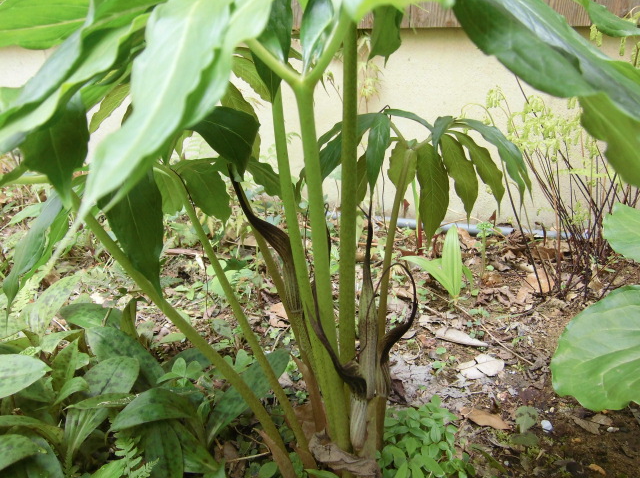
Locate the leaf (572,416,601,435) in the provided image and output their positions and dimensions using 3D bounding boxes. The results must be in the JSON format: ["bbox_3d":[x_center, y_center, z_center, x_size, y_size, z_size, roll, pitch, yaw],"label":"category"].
[{"bbox_3d":[0.309,0.216,0.557,0.016,0.010,0.036,-11,21,-29],"label":"leaf"}]

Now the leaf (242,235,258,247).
[{"bbox_3d":[-0.216,0.008,1.497,0.051,0.015,0.040,-7,19,-22],"label":"leaf"}]

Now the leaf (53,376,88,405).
[{"bbox_3d":[-0.345,0.210,0.665,0.052,0.018,0.028,-33,14,11],"label":"leaf"}]

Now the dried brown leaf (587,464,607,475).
[{"bbox_3d":[0.359,0.298,0.622,0.014,0.008,0.019,-17,24,-42],"label":"dried brown leaf"}]

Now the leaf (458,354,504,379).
[{"bbox_3d":[0.224,0.180,0.672,0.074,0.010,0.042,-6,19,-17],"label":"leaf"}]

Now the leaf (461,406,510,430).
[{"bbox_3d":[0.195,0.210,0.567,0.060,0.012,0.024,10,21,27],"label":"leaf"}]

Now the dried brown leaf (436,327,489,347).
[{"bbox_3d":[0.274,0.191,0.935,0.096,0.015,0.028,10,20,27],"label":"dried brown leaf"}]

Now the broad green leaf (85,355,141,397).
[{"bbox_3d":[-0.232,0.154,0.540,0.058,0.030,0.075,8,20,22],"label":"broad green leaf"}]

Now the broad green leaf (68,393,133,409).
[{"bbox_3d":[-0.231,0.171,0.505,0.070,0.015,0.028,-6,19,-17],"label":"broad green leaf"}]

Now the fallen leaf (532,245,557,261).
[{"bbox_3d":[0.490,0.032,1.050,0.056,0.028,0.035,0,19,0],"label":"fallen leaf"}]

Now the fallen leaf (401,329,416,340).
[{"bbox_3d":[0.176,0.190,0.954,0.043,0.010,0.020,-12,21,-32],"label":"fallen leaf"}]

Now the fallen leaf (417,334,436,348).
[{"bbox_3d":[0.164,0.156,0.738,0.034,0.008,0.025,13,23,35],"label":"fallen leaf"}]

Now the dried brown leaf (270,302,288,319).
[{"bbox_3d":[-0.090,0.156,1.048,0.045,0.012,0.038,14,23,37],"label":"dried brown leaf"}]

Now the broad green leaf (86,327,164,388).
[{"bbox_3d":[-0.238,0.144,0.585,0.145,0.040,0.062,13,23,35],"label":"broad green leaf"}]

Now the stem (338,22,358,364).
[{"bbox_3d":[0.028,0.013,0.490,0.017,0.430,0.017,0,13,0],"label":"stem"}]

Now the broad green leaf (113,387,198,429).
[{"bbox_3d":[-0.213,0.218,0.625,0.104,0.022,0.042,-14,20,-6],"label":"broad green leaf"}]

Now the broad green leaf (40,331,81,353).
[{"bbox_3d":[-0.424,0.169,0.792,0.051,0.018,0.032,-23,27,-27],"label":"broad green leaf"}]

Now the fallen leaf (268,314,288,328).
[{"bbox_3d":[-0.087,0.171,1.010,0.045,0.012,0.030,13,22,35],"label":"fallen leaf"}]

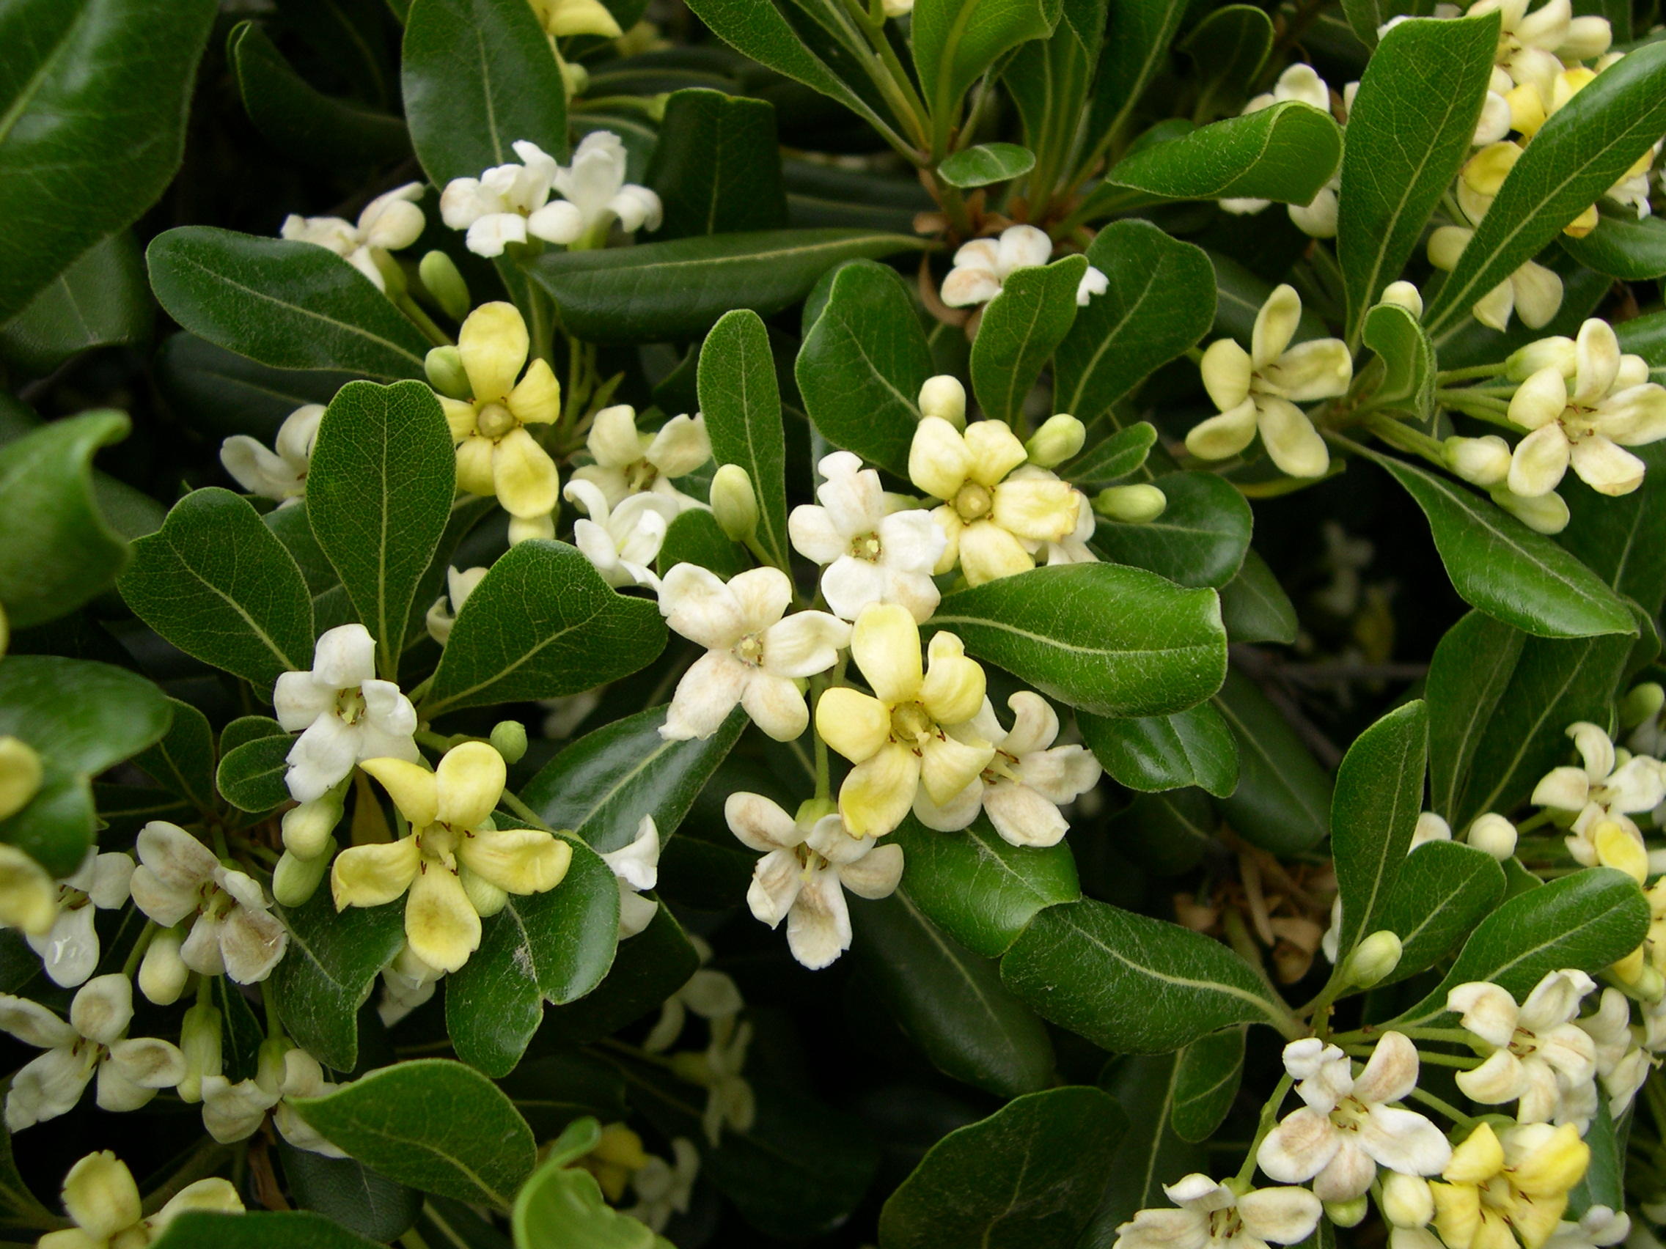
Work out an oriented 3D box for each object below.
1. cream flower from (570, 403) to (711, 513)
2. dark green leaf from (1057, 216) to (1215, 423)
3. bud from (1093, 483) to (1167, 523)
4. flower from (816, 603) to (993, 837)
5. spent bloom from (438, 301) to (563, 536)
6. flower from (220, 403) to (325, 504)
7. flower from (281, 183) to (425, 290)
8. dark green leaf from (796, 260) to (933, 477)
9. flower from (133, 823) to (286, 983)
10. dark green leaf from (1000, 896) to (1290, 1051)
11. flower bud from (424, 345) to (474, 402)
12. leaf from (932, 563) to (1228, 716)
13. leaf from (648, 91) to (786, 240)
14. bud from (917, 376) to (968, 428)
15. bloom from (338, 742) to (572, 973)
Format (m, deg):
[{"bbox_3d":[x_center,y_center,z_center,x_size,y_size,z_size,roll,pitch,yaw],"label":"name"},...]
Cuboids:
[{"bbox_3d":[-0.032,-0.027,0.305,0.024,0.021,0.015,0,18,3],"label":"cream flower"},{"bbox_3d":[0.052,-0.052,0.337,0.028,0.046,0.008,32,4,-3],"label":"dark green leaf"},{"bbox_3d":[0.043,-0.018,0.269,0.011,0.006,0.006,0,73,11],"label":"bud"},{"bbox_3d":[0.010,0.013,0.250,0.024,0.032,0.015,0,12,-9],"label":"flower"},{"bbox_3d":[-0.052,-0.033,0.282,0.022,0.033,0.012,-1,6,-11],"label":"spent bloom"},{"bbox_3d":[-0.094,-0.029,0.315,0.026,0.022,0.015,0,21,19],"label":"flower"},{"bbox_3d":[-0.084,-0.067,0.320,0.023,0.014,0.018,0,53,30],"label":"flower"},{"bbox_3d":[0.006,-0.038,0.278,0.023,0.041,0.009,-35,12,-4],"label":"dark green leaf"},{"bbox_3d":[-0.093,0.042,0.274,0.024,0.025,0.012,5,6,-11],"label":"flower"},{"bbox_3d":[0.057,0.063,0.328,0.056,0.009,0.025,20,69,-11],"label":"dark green leaf"},{"bbox_3d":[-0.068,-0.045,0.325,0.009,0.011,0.009,0,67,36],"label":"flower bud"},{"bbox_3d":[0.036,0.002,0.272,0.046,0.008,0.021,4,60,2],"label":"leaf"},{"bbox_3d":[-0.025,-0.085,0.370,0.029,0.045,0.010,5,13,0],"label":"leaf"},{"bbox_3d":[0.017,-0.034,0.286,0.007,0.010,0.007,-8,32,5],"label":"bud"},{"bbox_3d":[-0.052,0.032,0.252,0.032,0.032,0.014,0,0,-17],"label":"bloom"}]

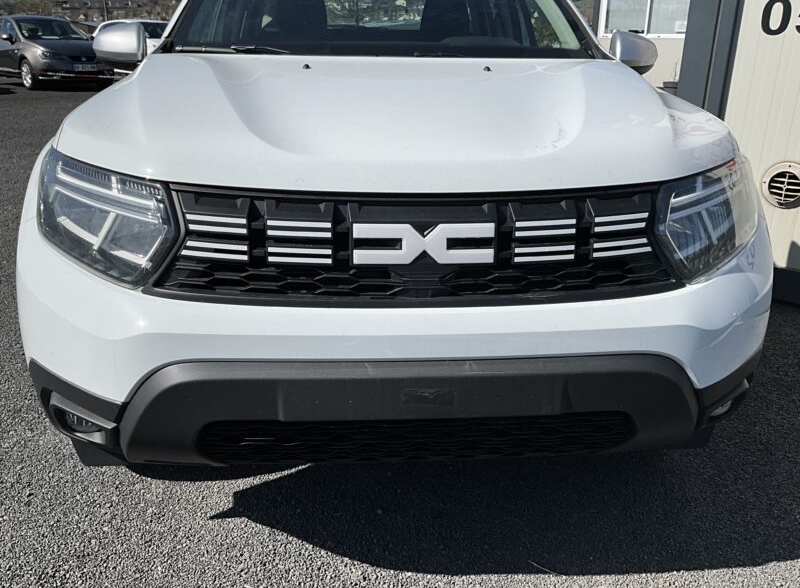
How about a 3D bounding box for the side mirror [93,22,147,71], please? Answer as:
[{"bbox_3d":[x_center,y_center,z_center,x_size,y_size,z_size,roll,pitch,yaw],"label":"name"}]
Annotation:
[{"bbox_3d":[-0.970,-0.873,2.369,0.215,0.170,0.150,-1,21,-5],"label":"side mirror"}]

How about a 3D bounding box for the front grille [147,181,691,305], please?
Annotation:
[{"bbox_3d":[0.047,-0.104,1.361,1.070,0.225,0.130,-1,21,-5],"label":"front grille"}]

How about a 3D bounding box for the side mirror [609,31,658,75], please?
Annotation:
[{"bbox_3d":[0.864,-0.897,2.521,0.215,0.170,0.150,-1,21,-5],"label":"side mirror"}]

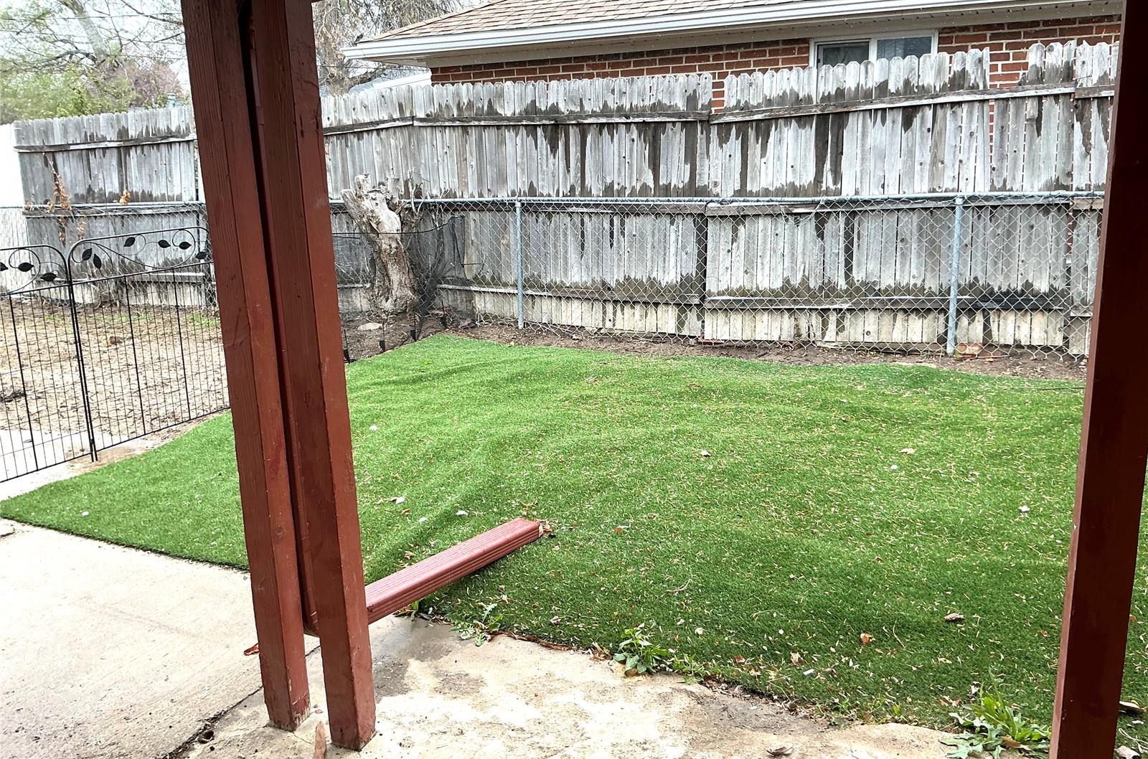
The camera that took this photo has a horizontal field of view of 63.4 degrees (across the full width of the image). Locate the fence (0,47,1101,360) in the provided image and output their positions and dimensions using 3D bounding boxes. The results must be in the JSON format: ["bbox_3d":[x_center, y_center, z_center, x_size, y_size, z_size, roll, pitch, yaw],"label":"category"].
[{"bbox_3d":[-1.208,-1.393,7.597,9.900,1.880,0.150,4,13,24],"label":"fence"}]

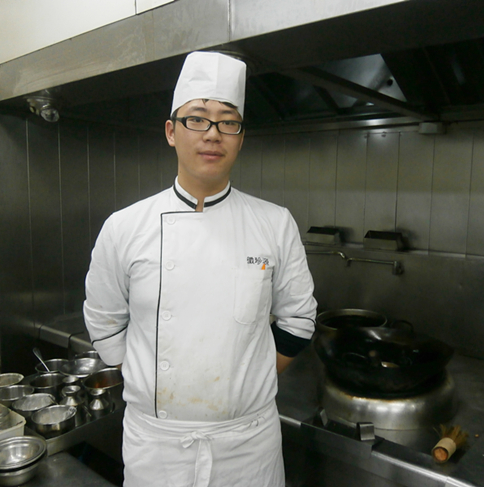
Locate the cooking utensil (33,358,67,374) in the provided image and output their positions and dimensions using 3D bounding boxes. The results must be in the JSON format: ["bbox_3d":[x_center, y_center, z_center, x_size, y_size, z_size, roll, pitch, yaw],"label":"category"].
[{"bbox_3d":[-0.687,0.479,1.775,0.120,0.070,0.120,6,8,41],"label":"cooking utensil"}]

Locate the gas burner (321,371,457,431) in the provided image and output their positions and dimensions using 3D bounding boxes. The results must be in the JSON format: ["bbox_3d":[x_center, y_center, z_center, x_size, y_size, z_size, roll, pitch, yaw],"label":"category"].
[{"bbox_3d":[0.511,0.494,1.713,0.455,0.105,0.455,1,6,0],"label":"gas burner"}]

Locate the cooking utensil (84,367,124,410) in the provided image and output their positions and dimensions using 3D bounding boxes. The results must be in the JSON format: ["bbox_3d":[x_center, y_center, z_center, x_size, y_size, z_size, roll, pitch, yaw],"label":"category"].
[{"bbox_3d":[-0.458,0.492,1.627,0.140,0.085,0.140,6,8,41],"label":"cooking utensil"}]

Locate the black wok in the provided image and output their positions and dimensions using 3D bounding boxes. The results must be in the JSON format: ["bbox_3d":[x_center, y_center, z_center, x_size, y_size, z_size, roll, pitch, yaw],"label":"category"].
[{"bbox_3d":[0.504,0.411,1.704,0.465,0.165,0.480,1,6,0],"label":"black wok"}]

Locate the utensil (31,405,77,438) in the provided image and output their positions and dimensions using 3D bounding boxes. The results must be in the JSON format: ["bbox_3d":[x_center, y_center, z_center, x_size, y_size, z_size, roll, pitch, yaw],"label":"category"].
[{"bbox_3d":[-0.503,0.482,1.314,0.116,0.052,0.116,1,6,0],"label":"utensil"}]

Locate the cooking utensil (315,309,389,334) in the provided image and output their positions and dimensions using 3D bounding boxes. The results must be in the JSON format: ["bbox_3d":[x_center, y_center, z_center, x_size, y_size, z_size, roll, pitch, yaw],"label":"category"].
[{"bbox_3d":[0.483,0.407,2.159,0.305,0.160,0.305,6,8,40],"label":"cooking utensil"}]

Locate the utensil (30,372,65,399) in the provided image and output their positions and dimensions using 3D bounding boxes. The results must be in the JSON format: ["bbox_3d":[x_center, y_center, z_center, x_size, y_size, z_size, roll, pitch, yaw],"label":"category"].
[{"bbox_3d":[-0.644,0.496,1.634,0.117,0.072,0.117,6,8,41],"label":"utensil"}]

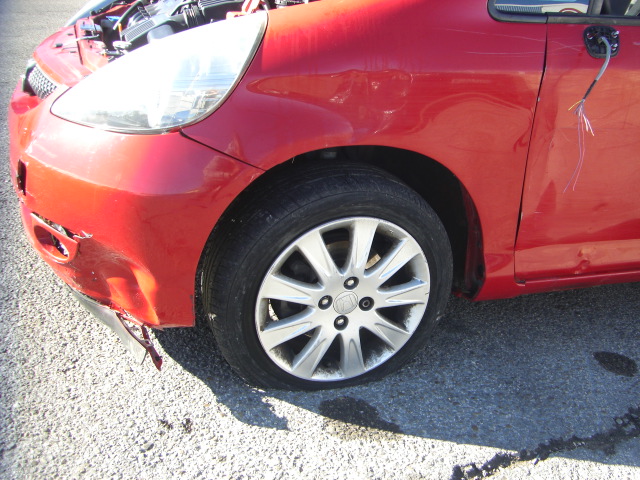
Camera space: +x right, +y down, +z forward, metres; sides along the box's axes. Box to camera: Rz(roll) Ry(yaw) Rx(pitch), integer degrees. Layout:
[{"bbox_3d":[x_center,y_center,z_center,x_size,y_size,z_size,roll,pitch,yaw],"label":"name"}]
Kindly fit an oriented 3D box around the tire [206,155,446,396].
[{"bbox_3d":[0.030,0.091,1.645,0.584,0.560,0.205,-3,25,-19],"label":"tire"}]

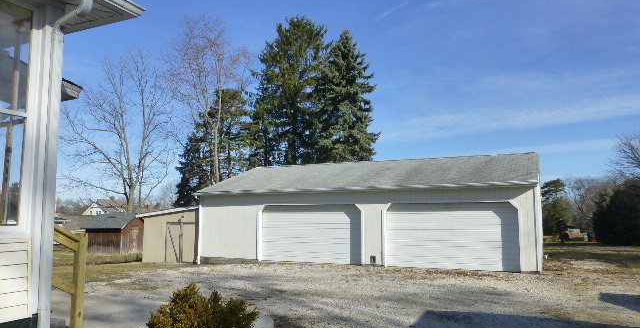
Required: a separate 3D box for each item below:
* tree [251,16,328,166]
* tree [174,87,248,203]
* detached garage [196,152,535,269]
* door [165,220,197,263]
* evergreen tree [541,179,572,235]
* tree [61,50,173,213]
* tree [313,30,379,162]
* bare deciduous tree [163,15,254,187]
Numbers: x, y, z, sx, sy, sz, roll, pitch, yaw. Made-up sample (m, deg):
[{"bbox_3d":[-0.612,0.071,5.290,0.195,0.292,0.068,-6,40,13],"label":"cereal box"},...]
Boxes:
[{"bbox_3d":[-2.859,-3.681,41.580,7.190,21.092,7.190,0,-6,-4],"label":"tree"},{"bbox_3d":[-9.611,-0.018,39.205,6.315,13.609,6.315,1,-6,-14],"label":"tree"},{"bbox_3d":[2.973,2.281,22.987,14.870,4.870,10.950,-3,-6,25],"label":"detached garage"},{"bbox_3d":[-6.820,3.822,21.766,2.050,2.000,0.100,-3,-6,25],"label":"door"},{"bbox_3d":[25.324,4.505,47.773,3.445,5.898,3.445,-3,-6,28],"label":"evergreen tree"},{"bbox_3d":[-16.721,-1.555,36.349,8.242,15.981,8.242,2,-6,-25],"label":"tree"},{"bbox_3d":[2.341,-2.897,40.493,6.300,19.249,6.300,-1,-6,3],"label":"tree"},{"bbox_3d":[-9.793,-3.335,38.534,7.465,20.078,7.465,1,-6,-14],"label":"bare deciduous tree"}]

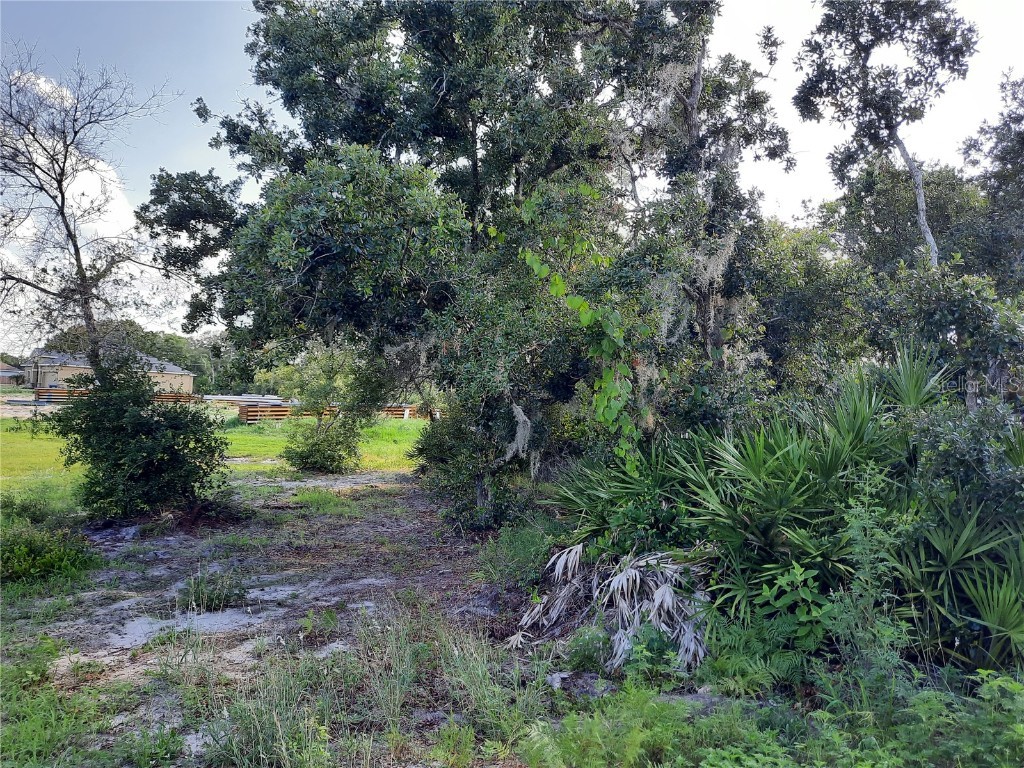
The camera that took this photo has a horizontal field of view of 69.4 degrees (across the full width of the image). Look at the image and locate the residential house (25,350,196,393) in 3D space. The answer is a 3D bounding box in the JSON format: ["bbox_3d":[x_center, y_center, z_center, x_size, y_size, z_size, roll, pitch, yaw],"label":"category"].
[{"bbox_3d":[-56.021,-1.642,104.207,12.900,5.300,18.200,1,-2,39],"label":"residential house"}]

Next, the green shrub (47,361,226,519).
[{"bbox_3d":[-4.791,0.647,9.658,2.050,1.950,1.850,4,-2,-28],"label":"green shrub"}]

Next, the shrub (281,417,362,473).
[{"bbox_3d":[-4.153,1.256,16.249,1.650,1.200,1.500,3,-2,-14],"label":"shrub"}]

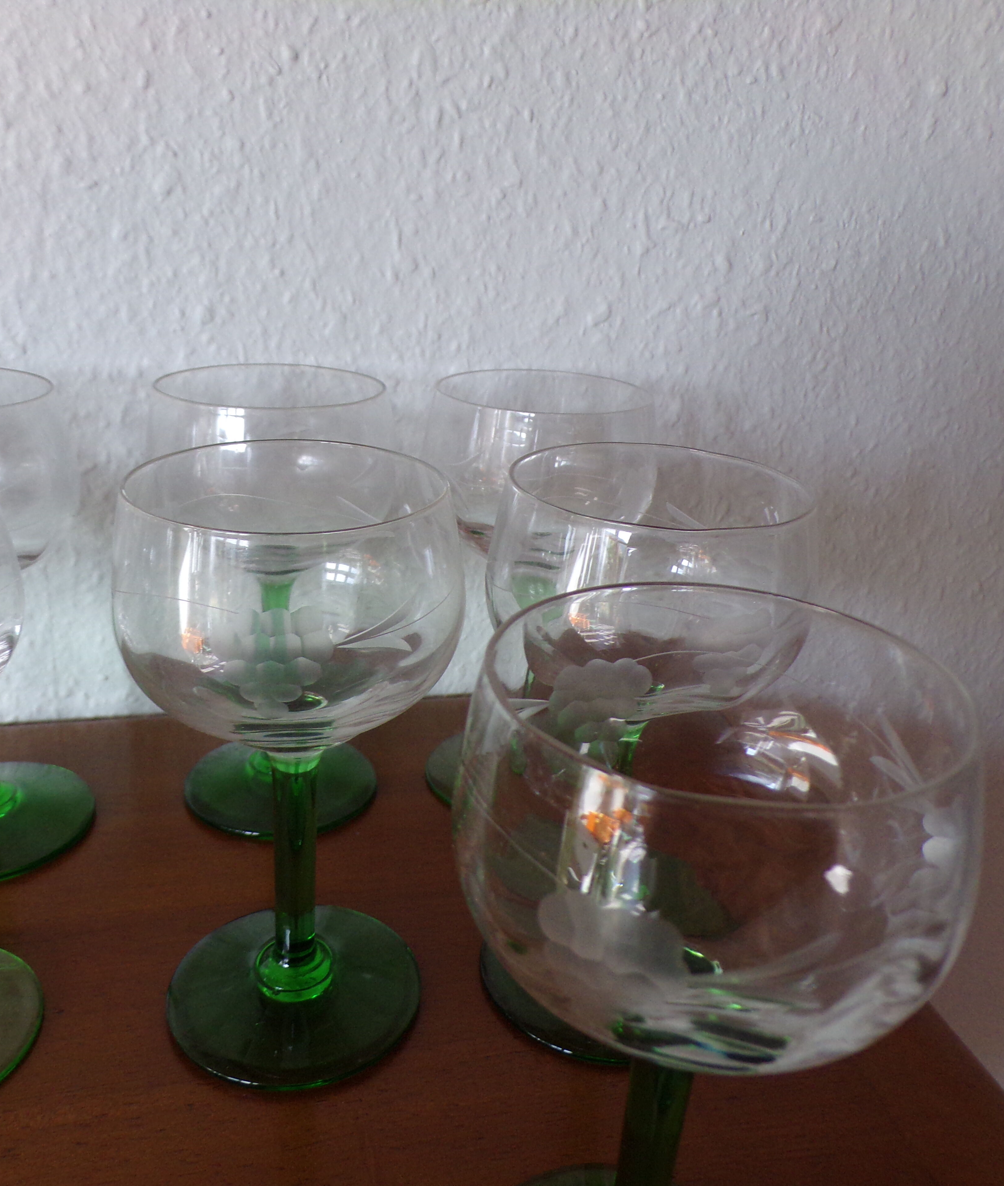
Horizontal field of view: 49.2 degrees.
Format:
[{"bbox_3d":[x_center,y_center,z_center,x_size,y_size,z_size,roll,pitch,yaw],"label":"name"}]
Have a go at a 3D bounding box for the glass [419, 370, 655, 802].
[{"bbox_3d":[0.009,0.001,0.362,0.076,0.138,0.076,3,22,0],"label":"glass"}]

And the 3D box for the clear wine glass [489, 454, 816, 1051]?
[{"bbox_3d":[0.032,0.040,0.271,0.076,0.138,0.076,3,22,0],"label":"clear wine glass"}]

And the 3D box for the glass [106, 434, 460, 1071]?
[{"bbox_3d":[-0.049,0.040,0.259,0.076,0.138,0.076,3,22,0],"label":"glass"}]

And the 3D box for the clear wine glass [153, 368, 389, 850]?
[{"bbox_3d":[-0.071,0.002,0.349,0.076,0.138,0.076,3,22,0],"label":"clear wine glass"}]

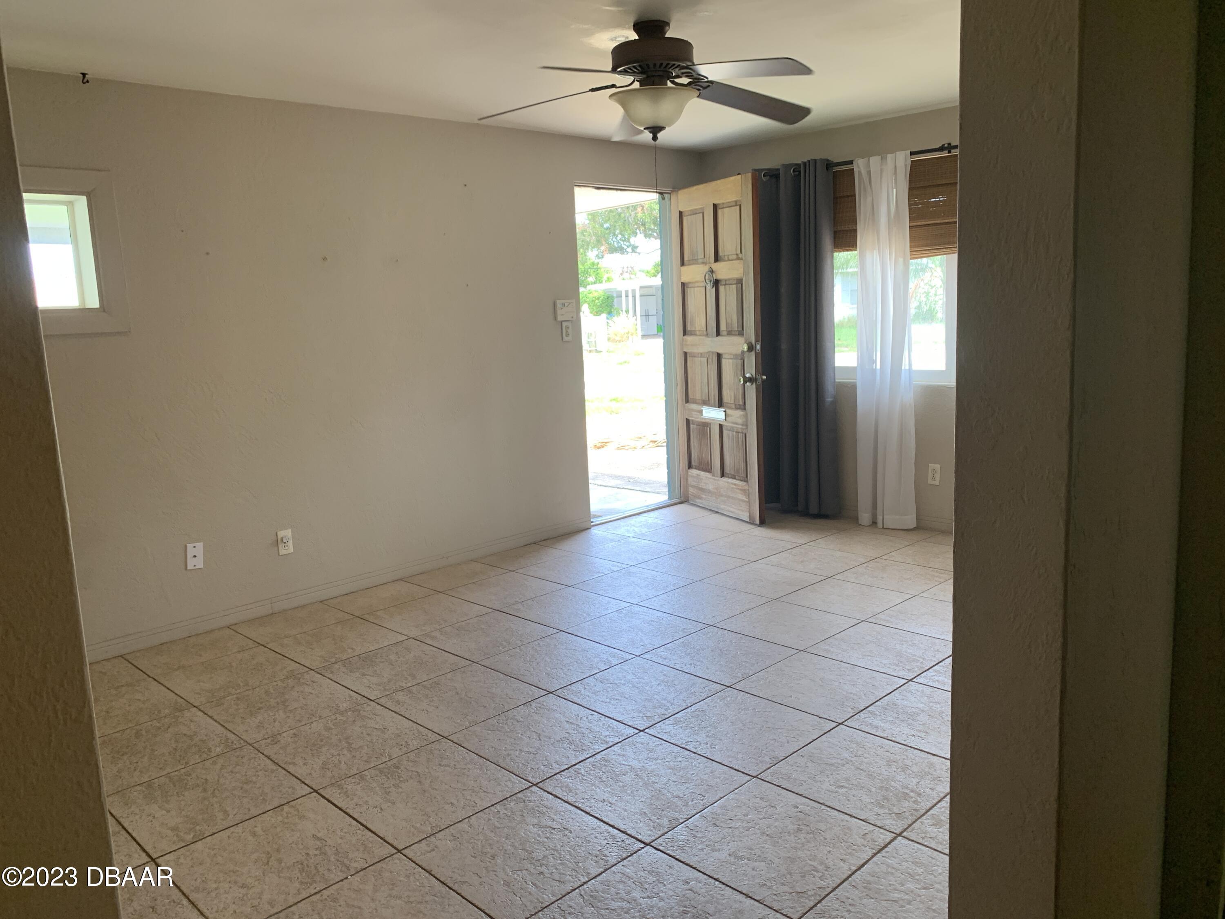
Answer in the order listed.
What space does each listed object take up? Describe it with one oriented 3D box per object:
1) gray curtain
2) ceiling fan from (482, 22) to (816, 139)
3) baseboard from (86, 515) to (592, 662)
[{"bbox_3d":[1.145,-0.734,5.766,0.140,2.140,0.590,-11,13,-43],"label":"gray curtain"},{"bbox_3d":[0.149,-1.351,3.300,1.290,0.405,1.290,-11,13,-43],"label":"ceiling fan"},{"bbox_3d":[-1.177,0.605,4.773,0.016,0.076,2.936,7,13,44],"label":"baseboard"}]

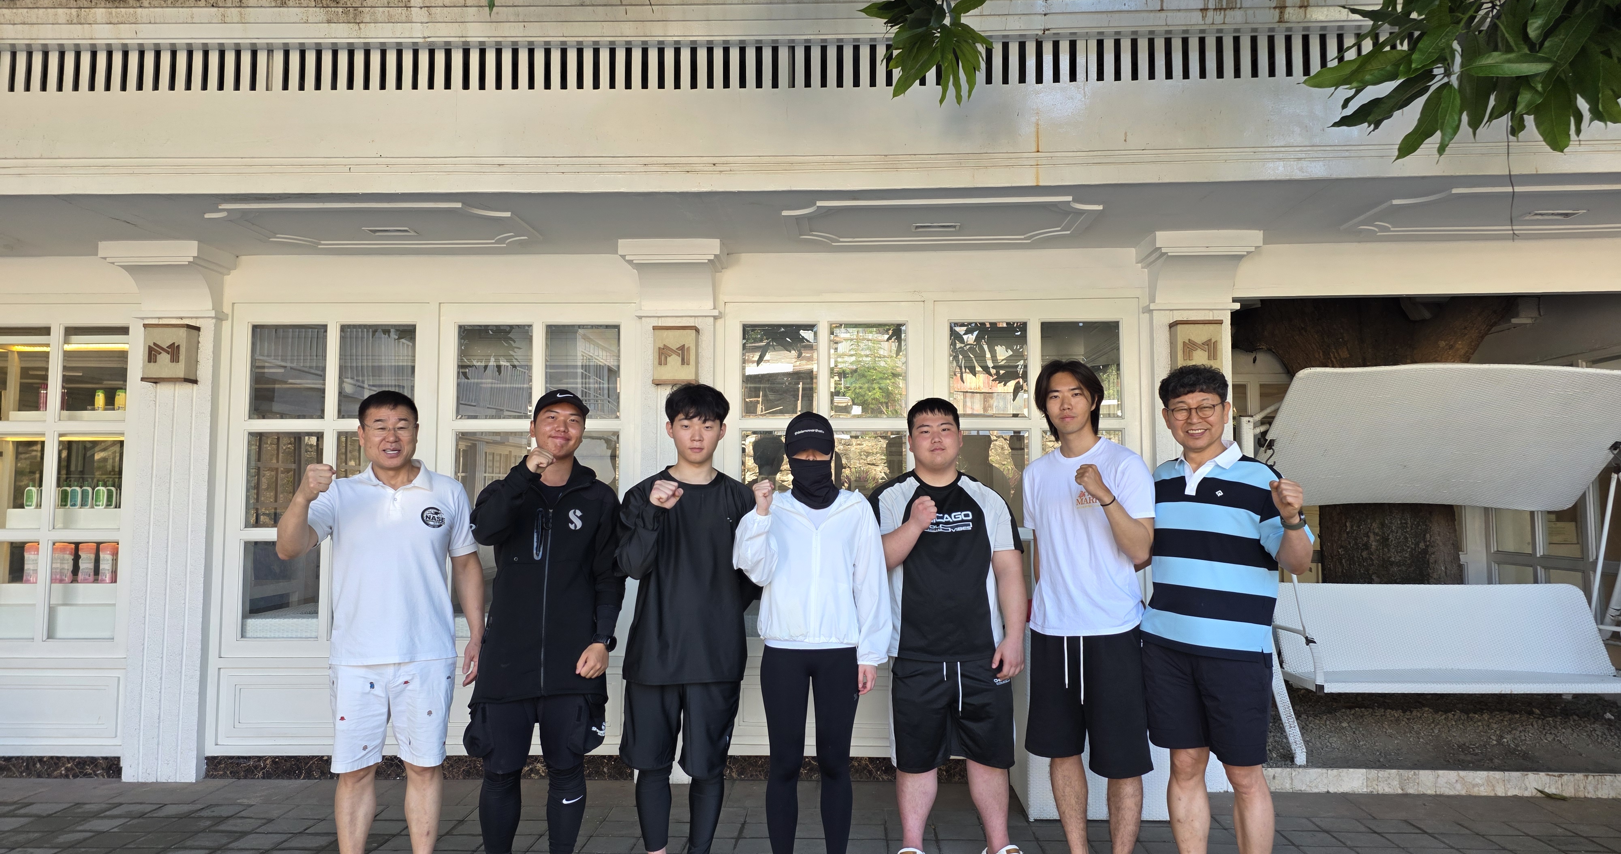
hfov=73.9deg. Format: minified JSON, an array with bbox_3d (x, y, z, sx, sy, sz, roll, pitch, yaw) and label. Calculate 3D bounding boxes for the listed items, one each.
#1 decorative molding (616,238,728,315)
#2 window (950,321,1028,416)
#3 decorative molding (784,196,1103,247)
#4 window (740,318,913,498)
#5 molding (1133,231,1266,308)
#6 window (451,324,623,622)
[{"bbox_3d":[-0.659,-0.696,5.178,0.470,0.338,0.305,0,-4,2],"label":"decorative molding"},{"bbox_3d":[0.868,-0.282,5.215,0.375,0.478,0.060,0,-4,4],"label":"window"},{"bbox_3d":[0.564,-0.875,4.735,1.338,0.040,0.780,0,-4,4],"label":"decorative molding"},{"bbox_3d":[0.075,0.257,5.235,0.840,1.565,0.080,0,-4,4],"label":"window"},{"bbox_3d":[1.817,-0.709,5.013,0.485,0.333,0.305,0,-4,4],"label":"molding"},{"bbox_3d":[-1.345,0.262,5.284,0.835,1.570,0.080,0,-4,1],"label":"window"}]

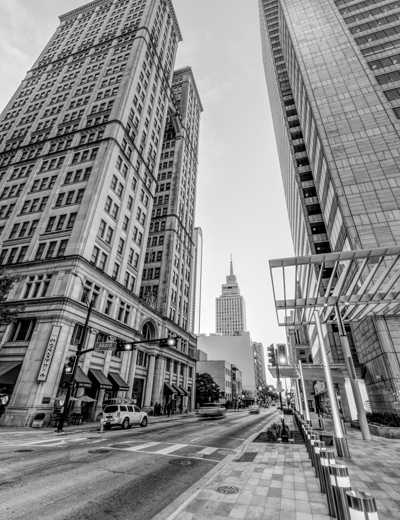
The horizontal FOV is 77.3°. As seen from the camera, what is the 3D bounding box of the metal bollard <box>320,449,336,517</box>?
[{"bbox_3d":[2.754,4.646,5.237,0.265,1.030,0.265,-7,-30,16],"label":"metal bollard"}]

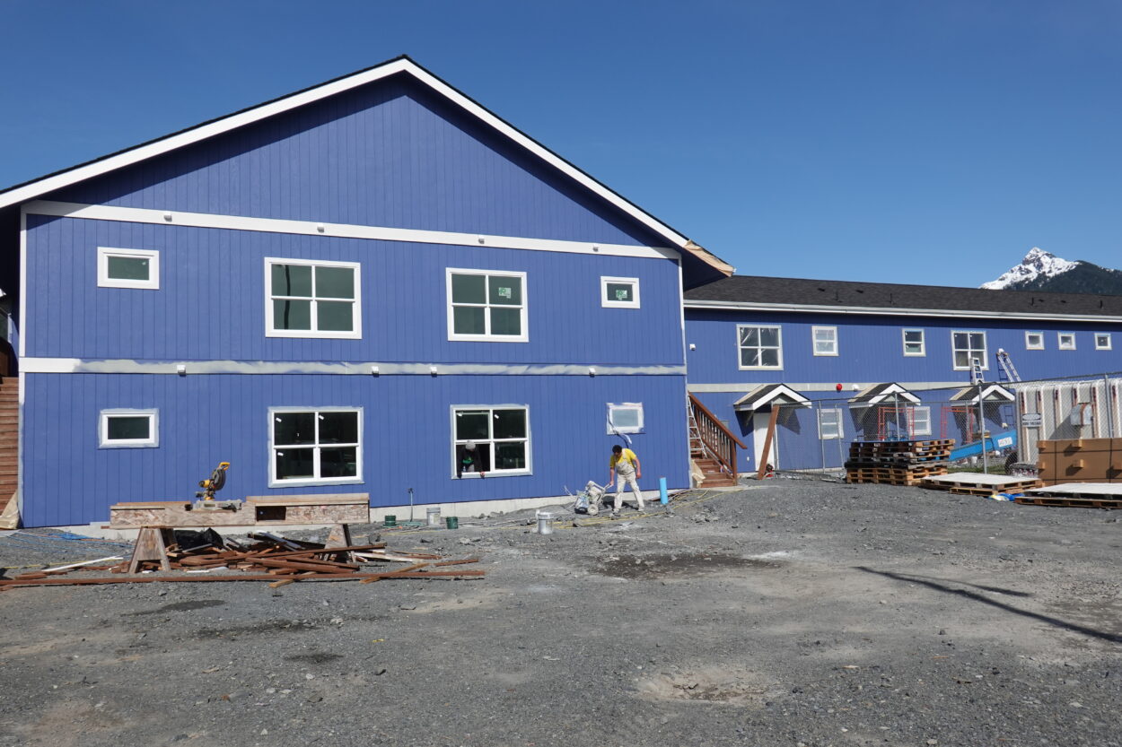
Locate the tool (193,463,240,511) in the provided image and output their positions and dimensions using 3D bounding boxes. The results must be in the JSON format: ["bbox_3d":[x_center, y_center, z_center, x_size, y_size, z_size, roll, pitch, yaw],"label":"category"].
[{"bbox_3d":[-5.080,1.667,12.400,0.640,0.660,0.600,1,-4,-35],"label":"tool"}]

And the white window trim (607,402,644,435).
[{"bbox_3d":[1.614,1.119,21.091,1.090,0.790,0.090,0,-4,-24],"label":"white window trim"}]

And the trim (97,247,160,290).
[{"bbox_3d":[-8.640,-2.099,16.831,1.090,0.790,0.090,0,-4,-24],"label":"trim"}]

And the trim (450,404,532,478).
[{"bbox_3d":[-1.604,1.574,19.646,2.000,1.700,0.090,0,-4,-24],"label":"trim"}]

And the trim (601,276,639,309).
[{"bbox_3d":[1.520,-2.040,21.283,1.090,0.790,0.090,0,-4,-24],"label":"trim"}]

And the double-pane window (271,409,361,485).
[{"bbox_3d":[-5.172,1.553,17.879,1.826,1.507,0.090,0,-5,-25],"label":"double-pane window"}]

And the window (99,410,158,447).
[{"bbox_3d":[-8.539,1.091,16.641,1.090,0.790,0.090,0,-4,-24],"label":"window"}]

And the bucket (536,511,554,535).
[{"bbox_3d":[-0.301,2.966,16.600,0.305,0.400,0.305,-1,-4,0],"label":"bucket"}]

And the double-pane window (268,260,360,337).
[{"bbox_3d":[-5.345,-1.612,18.241,2.000,1.700,0.090,0,-4,-24],"label":"double-pane window"}]

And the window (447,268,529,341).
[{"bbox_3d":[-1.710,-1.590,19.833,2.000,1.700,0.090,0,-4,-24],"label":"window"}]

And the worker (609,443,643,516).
[{"bbox_3d":[1.507,2.457,19.350,0.720,1.660,0.520,-3,-4,23],"label":"worker"}]

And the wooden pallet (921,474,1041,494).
[{"bbox_3d":[9.807,2.606,19.742,1.220,0.250,2.440,0,-4,-17],"label":"wooden pallet"}]

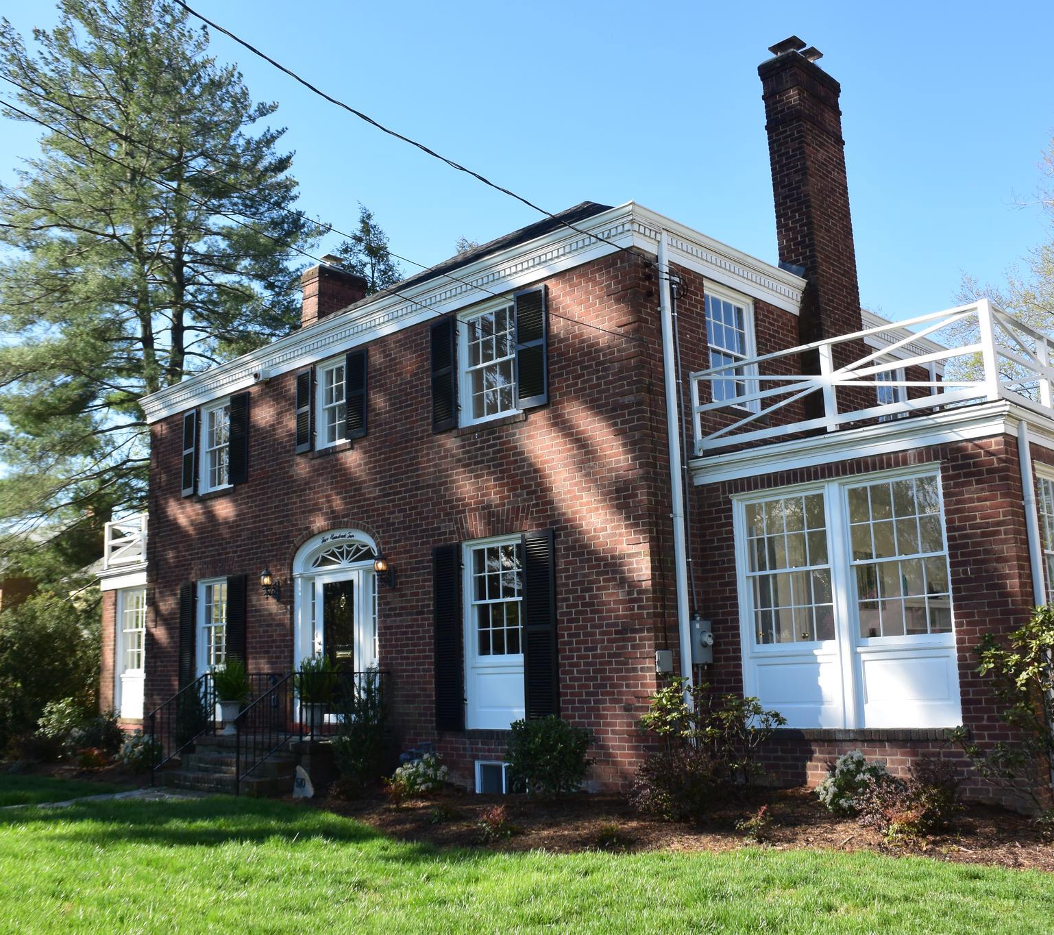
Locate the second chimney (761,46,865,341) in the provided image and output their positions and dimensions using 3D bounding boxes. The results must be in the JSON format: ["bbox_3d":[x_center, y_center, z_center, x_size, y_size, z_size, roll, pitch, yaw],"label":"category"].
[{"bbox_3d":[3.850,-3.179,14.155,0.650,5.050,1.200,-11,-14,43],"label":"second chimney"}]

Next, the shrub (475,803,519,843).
[{"bbox_3d":[-0.252,2.981,8.800,0.380,0.340,0.370,-2,-10,0],"label":"shrub"}]

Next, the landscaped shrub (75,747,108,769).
[{"bbox_3d":[-6.573,4.394,15.912,0.460,0.315,0.414,3,-11,-22],"label":"landscaped shrub"}]

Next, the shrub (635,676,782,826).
[{"bbox_3d":[1.628,2.554,9.500,1.350,1.300,1.200,-11,-14,43],"label":"shrub"}]

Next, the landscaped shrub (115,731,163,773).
[{"bbox_3d":[-5.671,4.157,15.400,0.650,0.600,0.600,-11,-14,43],"label":"landscaped shrub"}]

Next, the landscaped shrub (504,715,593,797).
[{"bbox_3d":[0.220,2.899,10.557,0.890,0.784,0.802,-2,-10,1],"label":"landscaped shrub"}]

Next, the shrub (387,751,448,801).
[{"bbox_3d":[-1.169,3.292,11.220,0.640,0.500,0.575,-1,-10,-6],"label":"shrub"}]

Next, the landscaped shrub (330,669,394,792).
[{"bbox_3d":[-1.891,2.986,11.985,0.715,1.281,0.644,0,-11,-9],"label":"landscaped shrub"}]

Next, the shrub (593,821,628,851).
[{"bbox_3d":[0.647,2.844,8.109,0.269,0.217,0.243,-2,-10,4],"label":"shrub"}]

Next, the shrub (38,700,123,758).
[{"bbox_3d":[-7.751,4.538,18.258,1.366,0.958,1.229,3,-11,-22],"label":"shrub"}]

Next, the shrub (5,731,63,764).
[{"bbox_3d":[-8.129,4.627,17.340,0.867,0.515,0.780,3,-11,-24],"label":"shrub"}]

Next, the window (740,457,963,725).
[{"bbox_3d":[2.971,1.286,10.064,2.190,2.359,0.140,-11,-14,43],"label":"window"}]

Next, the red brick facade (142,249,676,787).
[{"bbox_3d":[-2.532,1.225,14.393,10.730,5.702,0.357,-11,-14,43],"label":"red brick facade"}]

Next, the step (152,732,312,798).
[{"bbox_3d":[-3.631,3.792,13.576,2.250,0.590,1.650,-11,-14,43],"label":"step"}]

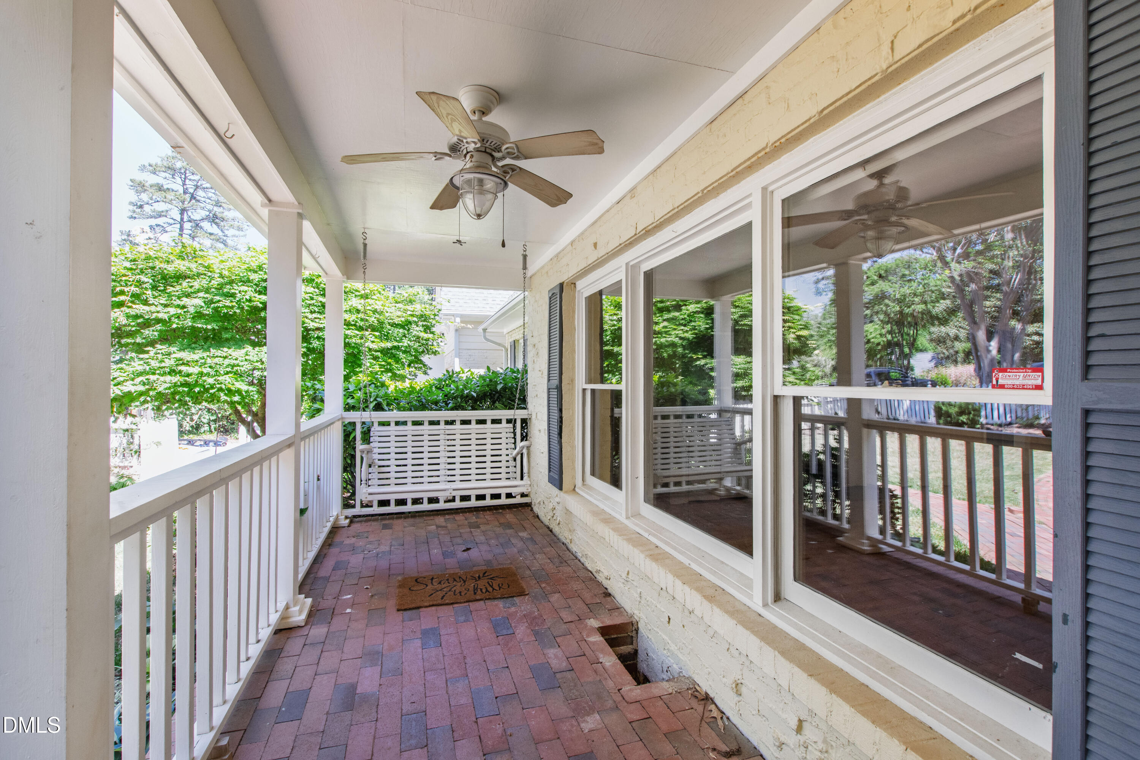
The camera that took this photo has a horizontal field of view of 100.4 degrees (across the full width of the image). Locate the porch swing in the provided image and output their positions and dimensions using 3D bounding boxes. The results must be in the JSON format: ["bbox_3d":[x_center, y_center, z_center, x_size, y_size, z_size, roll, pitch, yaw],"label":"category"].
[{"bbox_3d":[-0.972,-0.107,3.861,1.300,2.060,0.600,0,0,-19],"label":"porch swing"}]

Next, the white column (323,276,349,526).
[{"bbox_3d":[-2.180,0.192,4.421,0.220,2.270,0.220,0,0,-19],"label":"white column"}]

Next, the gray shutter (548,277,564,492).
[{"bbox_3d":[-0.122,0.053,4.010,0.035,1.670,0.330,0,0,-19],"label":"gray shutter"}]

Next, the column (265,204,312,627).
[{"bbox_3d":[-1.575,0.184,2.631,0.220,2.270,0.220,0,0,-19],"label":"column"}]

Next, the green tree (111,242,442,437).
[{"bbox_3d":[-3.951,0.225,6.267,4.500,4.000,4.400,0,0,-19],"label":"green tree"}]

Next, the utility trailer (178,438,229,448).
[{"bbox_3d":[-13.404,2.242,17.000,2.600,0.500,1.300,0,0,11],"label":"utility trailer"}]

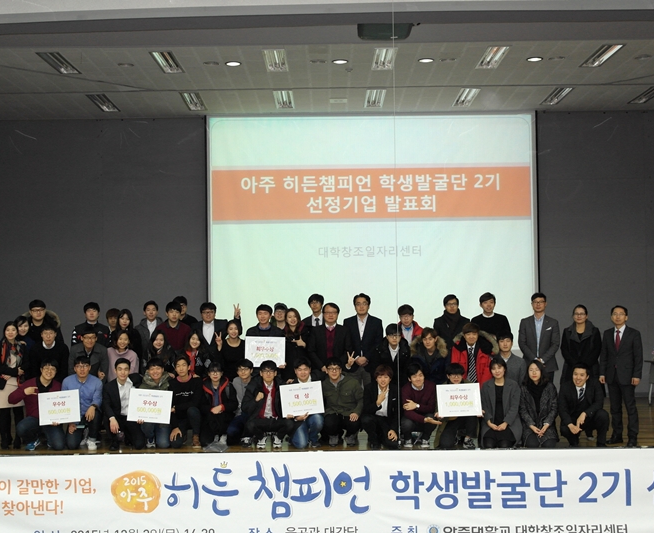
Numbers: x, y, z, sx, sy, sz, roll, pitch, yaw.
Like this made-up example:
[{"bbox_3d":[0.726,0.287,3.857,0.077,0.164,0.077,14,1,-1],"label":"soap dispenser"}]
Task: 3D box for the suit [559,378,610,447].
[{"bbox_3d":[3.167,1.761,11.750,0.590,0.820,0.600,-1,-2,10],"label":"suit"}]

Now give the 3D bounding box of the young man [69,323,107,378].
[{"bbox_3d":[-3.142,1.540,12.575,0.520,1.498,0.450,-1,-2,-6],"label":"young man"}]

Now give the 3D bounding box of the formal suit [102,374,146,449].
[{"bbox_3d":[-2.593,1.830,12.186,0.550,0.877,0.680,0,-2,-17],"label":"formal suit"}]

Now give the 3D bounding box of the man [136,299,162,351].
[{"bbox_3d":[-2.408,1.379,13.070,0.500,1.800,0.320,-1,-2,-7],"label":"man"}]

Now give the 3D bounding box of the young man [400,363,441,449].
[{"bbox_3d":[1.143,1.685,11.718,0.520,1.000,0.650,-1,-2,-6],"label":"young man"}]

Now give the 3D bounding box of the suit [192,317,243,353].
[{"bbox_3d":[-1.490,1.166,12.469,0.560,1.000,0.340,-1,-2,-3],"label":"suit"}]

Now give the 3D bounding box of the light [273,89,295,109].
[{"bbox_3d":[-0.697,-2.776,15.774,0.300,0.100,1.230,-1,-1,0],"label":"light"}]

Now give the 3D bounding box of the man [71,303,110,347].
[{"bbox_3d":[-3.259,1.402,13.184,0.520,1.809,0.360,-1,-1,-5],"label":"man"}]

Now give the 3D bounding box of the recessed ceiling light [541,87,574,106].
[{"bbox_3d":[3.808,-2.822,15.792,0.310,0.090,1.220,-1,-2,0],"label":"recessed ceiling light"}]

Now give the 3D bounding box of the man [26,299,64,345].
[{"bbox_3d":[-3.738,1.326,12.470,0.540,1.790,0.380,0,-2,-8],"label":"man"}]

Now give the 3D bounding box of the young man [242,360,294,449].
[{"bbox_3d":[-0.745,1.714,12.063,0.650,1.051,0.750,-1,-2,-3],"label":"young man"}]

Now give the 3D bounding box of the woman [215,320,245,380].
[{"bbox_3d":[-1.239,1.486,12.474,0.440,1.547,0.360,-1,-2,-2],"label":"woman"}]

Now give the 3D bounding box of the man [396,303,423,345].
[{"bbox_3d":[1.088,1.363,12.600,0.500,1.730,0.350,-1,-2,5],"label":"man"}]

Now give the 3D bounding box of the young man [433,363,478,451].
[{"bbox_3d":[1.597,1.711,11.906,0.520,1.015,0.680,-1,-1,3],"label":"young man"}]

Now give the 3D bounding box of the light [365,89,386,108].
[{"bbox_3d":[0.808,-2.780,15.801,0.310,0.090,1.220,-1,-2,0],"label":"light"}]

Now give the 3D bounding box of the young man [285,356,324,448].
[{"bbox_3d":[-0.258,1.676,11.750,0.510,1.080,0.680,-1,-2,-2],"label":"young man"}]

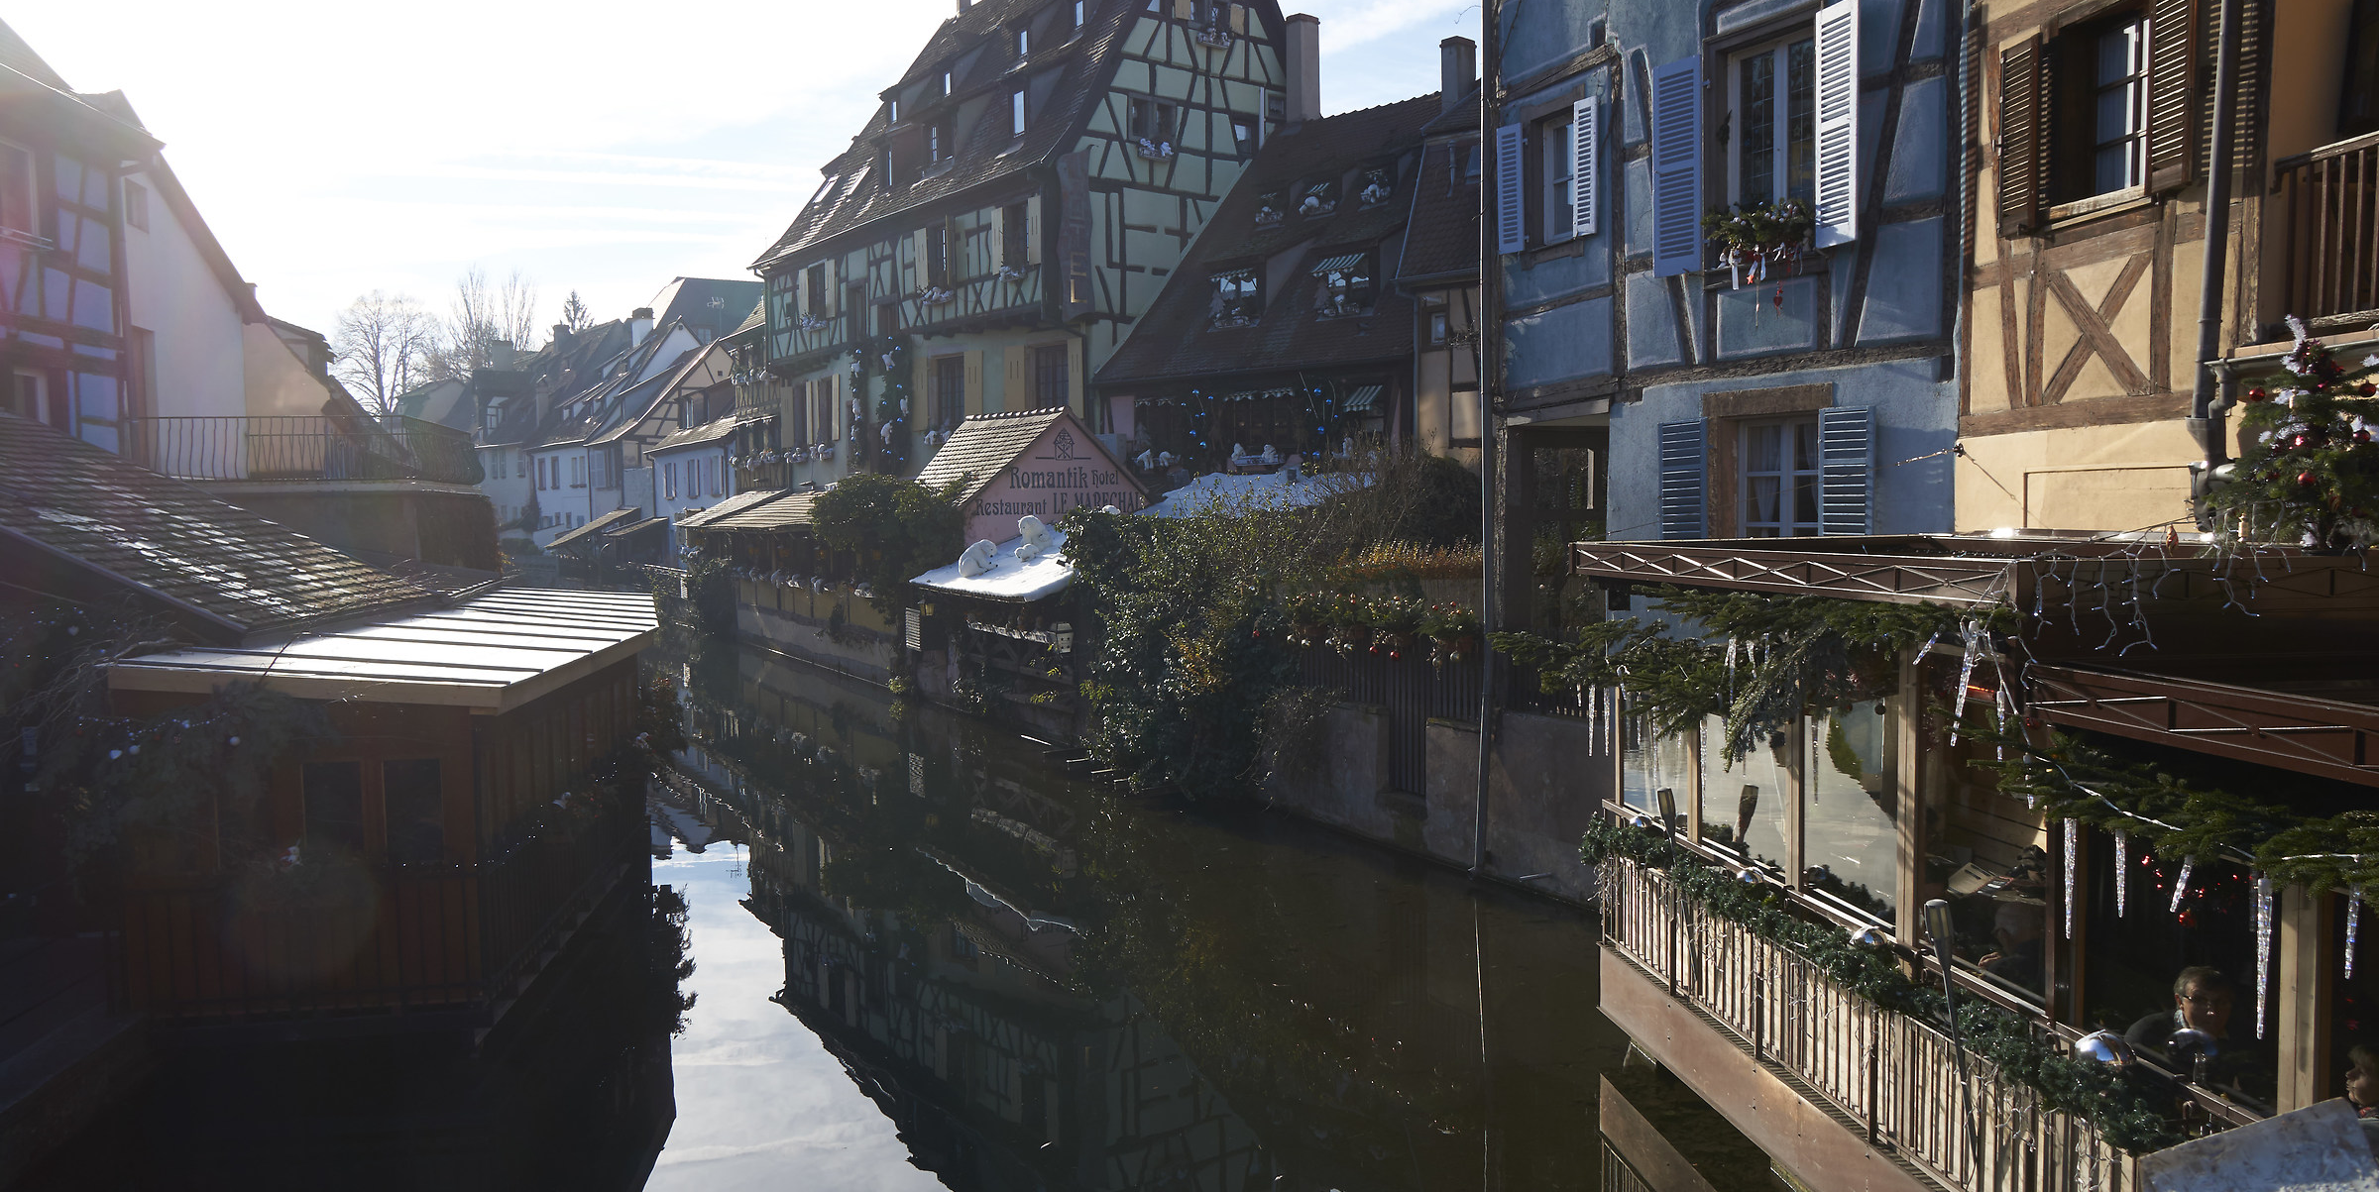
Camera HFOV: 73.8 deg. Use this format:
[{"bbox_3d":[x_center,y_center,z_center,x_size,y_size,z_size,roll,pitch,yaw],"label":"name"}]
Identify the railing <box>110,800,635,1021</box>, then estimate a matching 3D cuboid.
[{"bbox_3d":[-6.420,2.231,13.426,2.410,0.928,5.712,-1,3,-8],"label":"railing"}]

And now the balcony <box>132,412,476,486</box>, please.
[{"bbox_3d":[-15.191,-2.421,27.369,4.400,1.030,6.300,-2,3,-13],"label":"balcony"}]

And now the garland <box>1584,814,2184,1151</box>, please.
[{"bbox_3d":[3.283,1.847,8.926,0.316,0.387,5.886,-1,3,-6],"label":"garland"}]

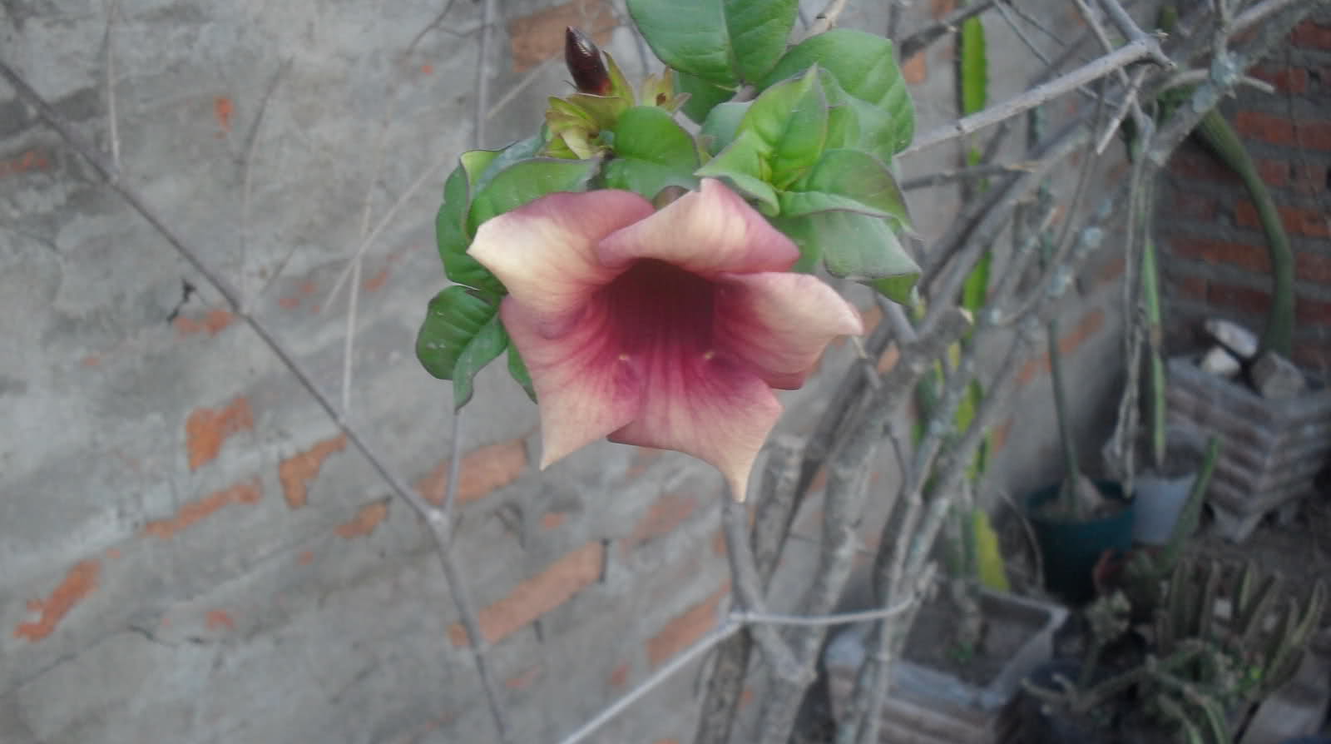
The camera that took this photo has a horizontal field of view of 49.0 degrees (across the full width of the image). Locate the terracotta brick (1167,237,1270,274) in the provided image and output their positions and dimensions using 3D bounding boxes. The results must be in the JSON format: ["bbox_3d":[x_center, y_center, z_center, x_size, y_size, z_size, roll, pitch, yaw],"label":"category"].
[{"bbox_3d":[0.980,-0.216,2.511,0.200,0.050,0.110,17,31,41],"label":"terracotta brick"}]

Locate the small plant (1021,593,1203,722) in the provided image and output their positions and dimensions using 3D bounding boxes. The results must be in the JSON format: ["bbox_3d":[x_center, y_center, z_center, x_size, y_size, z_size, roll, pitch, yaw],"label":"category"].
[{"bbox_3d":[0.466,0.296,1.530,0.180,0.095,0.130,2,23,17],"label":"small plant"}]

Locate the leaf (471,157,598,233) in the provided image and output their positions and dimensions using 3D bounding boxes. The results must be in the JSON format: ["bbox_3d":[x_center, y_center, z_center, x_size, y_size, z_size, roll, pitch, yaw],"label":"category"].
[{"bbox_3d":[-0.032,-0.043,0.355,0.034,0.021,0.025,-5,23,0],"label":"leaf"}]

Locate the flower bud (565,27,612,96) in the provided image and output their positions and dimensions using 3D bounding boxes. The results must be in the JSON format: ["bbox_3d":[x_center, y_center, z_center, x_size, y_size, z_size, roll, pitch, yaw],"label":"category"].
[{"bbox_3d":[-0.020,-0.082,0.385,0.009,0.018,0.009,-25,15,2],"label":"flower bud"}]

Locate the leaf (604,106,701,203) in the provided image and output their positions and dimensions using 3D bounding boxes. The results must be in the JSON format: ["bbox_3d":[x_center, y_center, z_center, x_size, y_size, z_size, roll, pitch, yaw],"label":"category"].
[{"bbox_3d":[-0.004,-0.054,0.360,0.025,0.024,0.024,-5,23,0],"label":"leaf"}]

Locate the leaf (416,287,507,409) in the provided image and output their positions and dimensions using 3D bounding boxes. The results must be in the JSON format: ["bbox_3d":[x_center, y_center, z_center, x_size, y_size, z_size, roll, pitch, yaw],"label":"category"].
[{"bbox_3d":[-0.054,-0.006,0.385,0.022,0.029,0.018,-8,22,-8],"label":"leaf"}]

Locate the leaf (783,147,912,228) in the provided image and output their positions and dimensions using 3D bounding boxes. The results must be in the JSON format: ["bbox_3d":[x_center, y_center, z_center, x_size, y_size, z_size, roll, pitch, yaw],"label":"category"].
[{"bbox_3d":[0.043,-0.043,0.345,0.030,0.019,0.026,-5,23,0],"label":"leaf"}]

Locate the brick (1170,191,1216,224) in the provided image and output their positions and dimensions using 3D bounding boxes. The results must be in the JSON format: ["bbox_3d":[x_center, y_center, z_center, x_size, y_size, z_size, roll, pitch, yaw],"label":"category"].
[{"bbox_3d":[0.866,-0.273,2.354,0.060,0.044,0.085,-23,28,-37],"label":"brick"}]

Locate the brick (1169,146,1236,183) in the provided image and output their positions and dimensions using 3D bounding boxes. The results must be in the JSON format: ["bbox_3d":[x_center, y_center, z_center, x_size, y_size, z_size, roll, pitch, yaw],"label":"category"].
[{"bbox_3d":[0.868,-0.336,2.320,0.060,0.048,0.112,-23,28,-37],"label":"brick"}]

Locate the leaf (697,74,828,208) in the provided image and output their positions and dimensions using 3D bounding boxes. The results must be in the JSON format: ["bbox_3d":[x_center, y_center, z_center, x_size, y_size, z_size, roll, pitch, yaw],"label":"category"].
[{"bbox_3d":[0.025,-0.061,0.375,0.033,0.031,0.026,-3,22,4],"label":"leaf"}]

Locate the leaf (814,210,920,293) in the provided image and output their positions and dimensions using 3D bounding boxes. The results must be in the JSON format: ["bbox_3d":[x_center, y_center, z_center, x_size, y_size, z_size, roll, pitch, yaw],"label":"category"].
[{"bbox_3d":[0.052,-0.031,0.380,0.028,0.019,0.022,-2,22,8],"label":"leaf"}]

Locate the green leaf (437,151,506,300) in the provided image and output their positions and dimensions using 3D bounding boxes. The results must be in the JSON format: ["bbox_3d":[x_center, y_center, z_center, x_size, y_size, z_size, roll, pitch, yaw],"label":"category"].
[{"bbox_3d":[-0.048,-0.036,0.360,0.019,0.036,0.022,-5,23,0],"label":"green leaf"}]

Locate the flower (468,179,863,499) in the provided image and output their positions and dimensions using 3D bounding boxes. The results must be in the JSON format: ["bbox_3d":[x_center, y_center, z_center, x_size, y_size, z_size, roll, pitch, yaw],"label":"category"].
[{"bbox_3d":[0.000,-0.010,0.345,0.089,0.077,0.060,-5,23,0],"label":"flower"}]

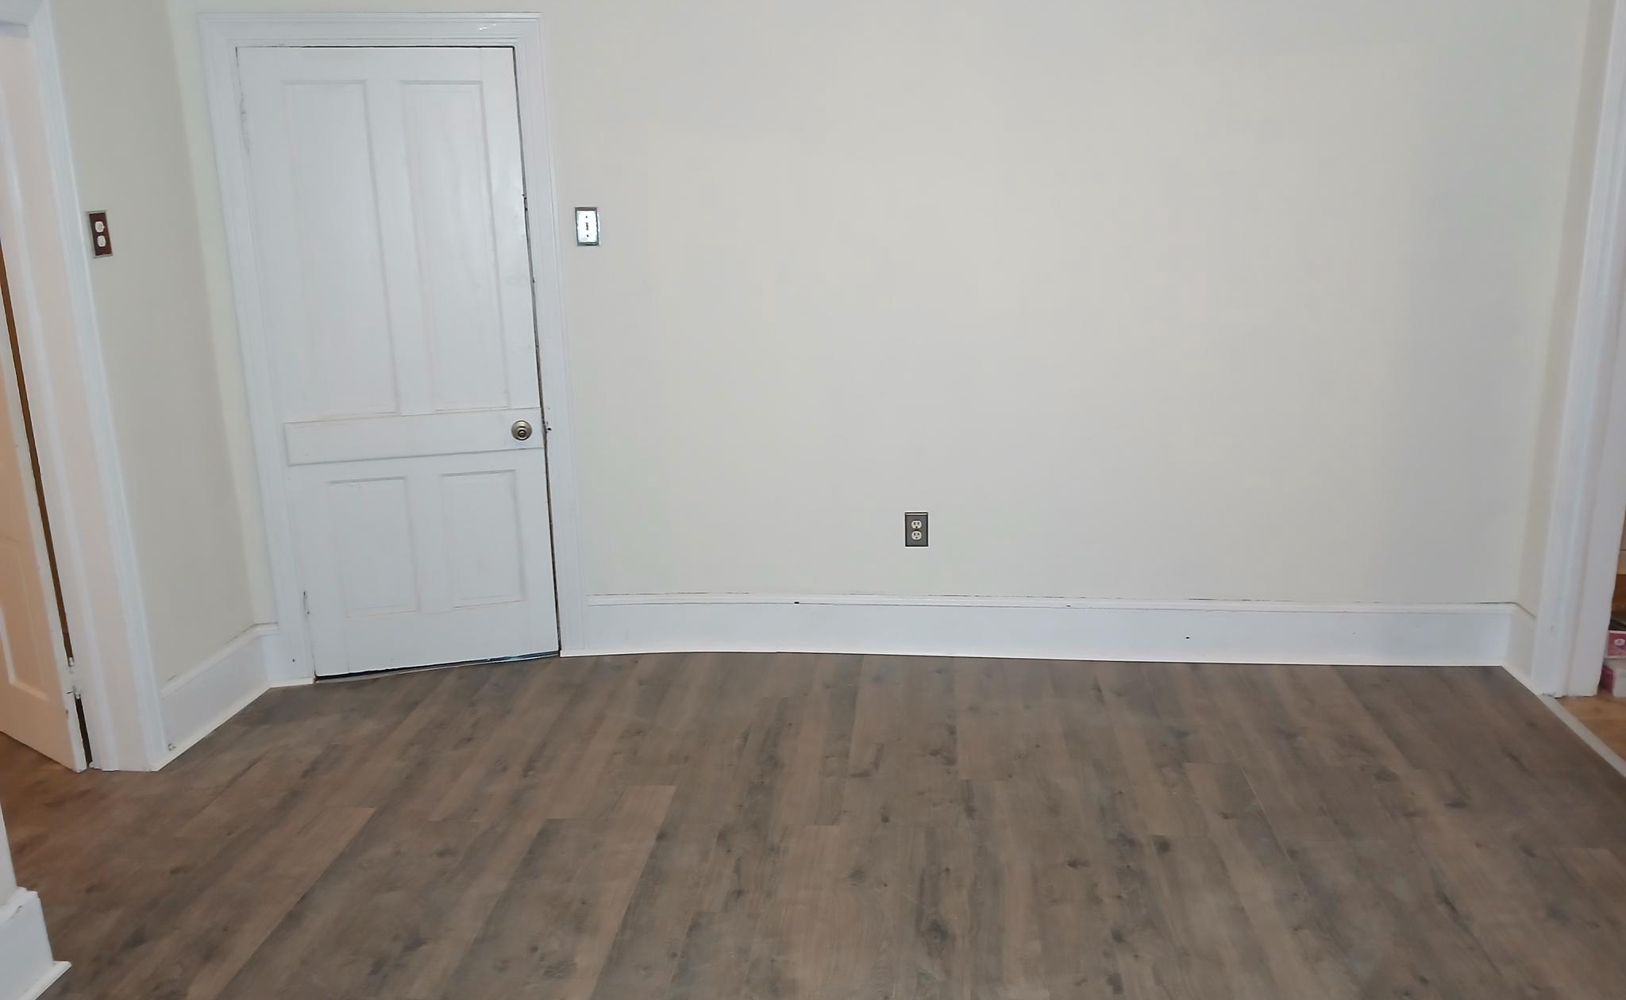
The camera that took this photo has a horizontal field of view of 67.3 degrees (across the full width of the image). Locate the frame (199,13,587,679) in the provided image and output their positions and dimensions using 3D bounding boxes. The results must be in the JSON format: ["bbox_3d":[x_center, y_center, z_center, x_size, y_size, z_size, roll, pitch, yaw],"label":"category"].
[{"bbox_3d":[-1.282,-0.446,3.880,0.970,2.055,0.120,-4,14,-10],"label":"frame"}]

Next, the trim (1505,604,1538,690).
[{"bbox_3d":[2.215,0.453,3.809,0.030,0.212,0.205,0,14,6],"label":"trim"}]

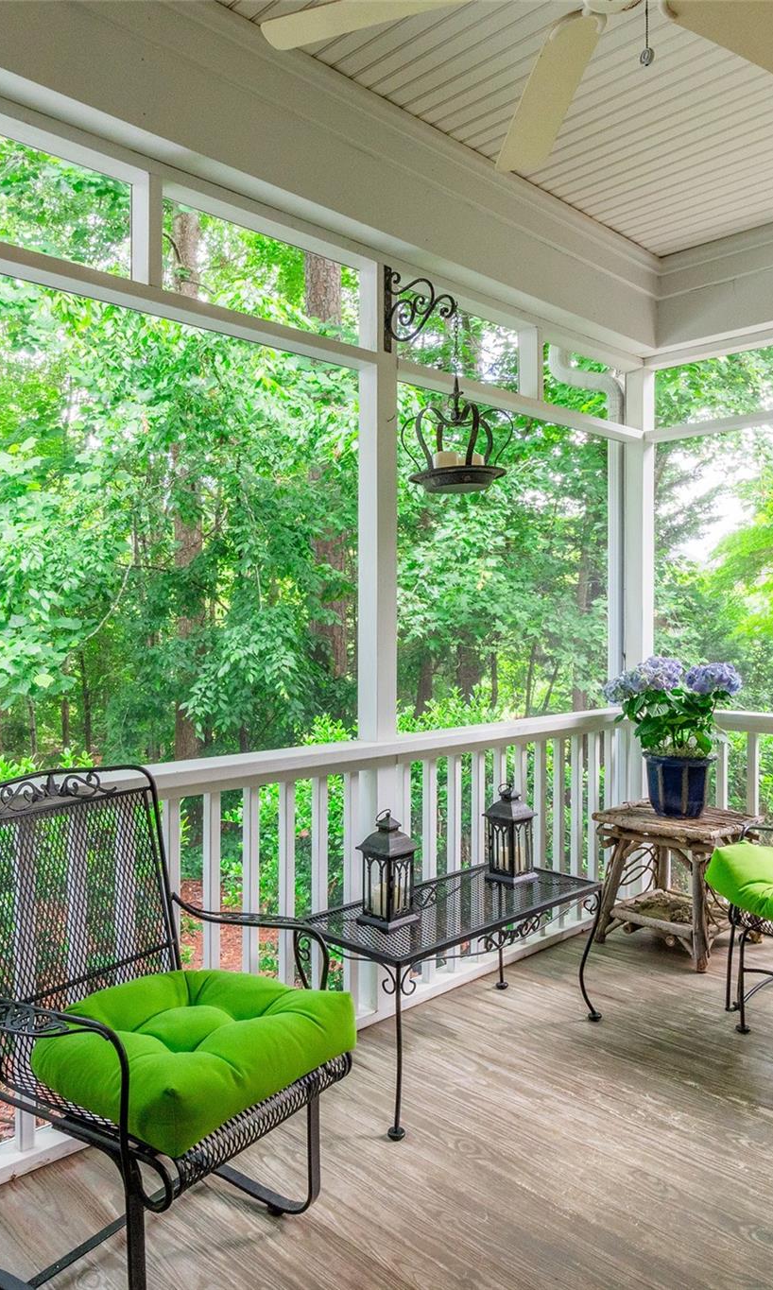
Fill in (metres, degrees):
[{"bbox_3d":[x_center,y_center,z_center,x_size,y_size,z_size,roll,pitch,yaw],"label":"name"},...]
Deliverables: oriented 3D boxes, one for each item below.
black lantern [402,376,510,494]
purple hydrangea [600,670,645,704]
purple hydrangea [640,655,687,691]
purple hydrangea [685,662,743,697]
[{"bbox_3d":[0.218,-0.645,2.630,0.332,0.340,0.332,0,1,0],"label":"black lantern"},{"bbox_3d":[0.985,0.176,3.580,0.185,0.138,0.175,0,1,0],"label":"purple hydrangea"},{"bbox_3d":[1.139,0.115,3.540,0.190,0.142,0.180,0,1,0],"label":"purple hydrangea"},{"bbox_3d":[1.347,0.140,3.540,0.230,0.143,0.200,0,1,0],"label":"purple hydrangea"}]

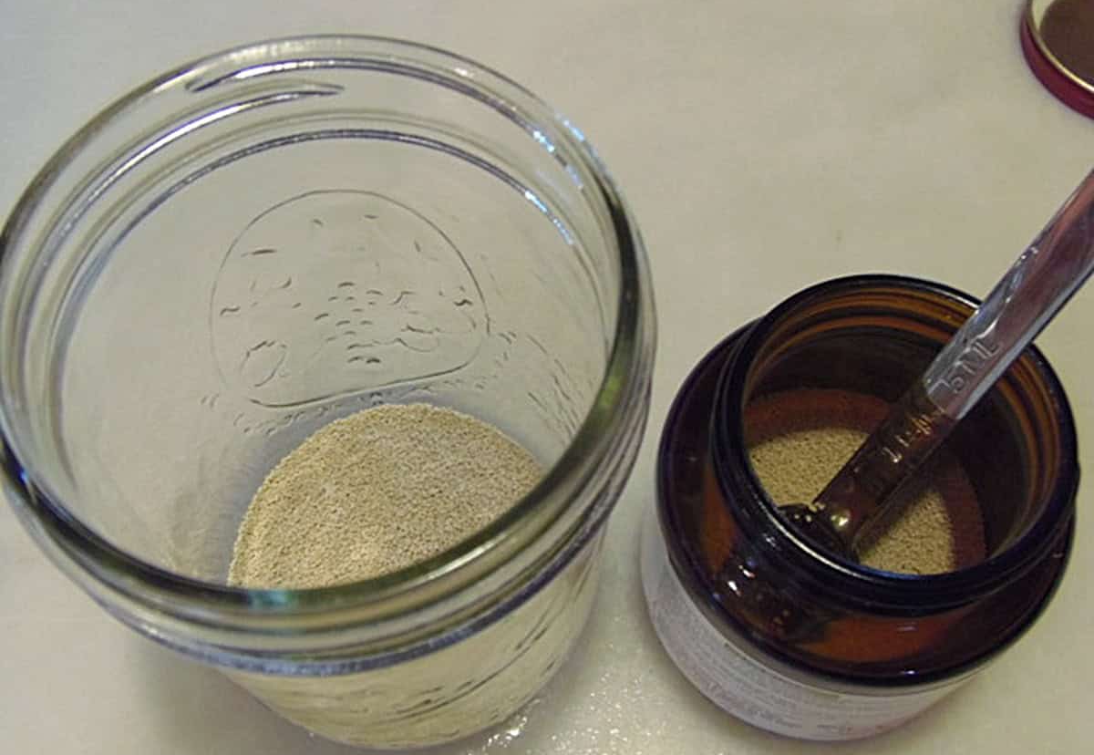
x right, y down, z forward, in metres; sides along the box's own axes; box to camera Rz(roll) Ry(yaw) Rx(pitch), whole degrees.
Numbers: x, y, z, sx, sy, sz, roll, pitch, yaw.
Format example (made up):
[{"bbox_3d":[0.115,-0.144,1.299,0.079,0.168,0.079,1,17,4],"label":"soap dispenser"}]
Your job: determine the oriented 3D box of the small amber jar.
[{"bbox_3d":[0.054,0.022,0.197,0.072,0.064,0.072,0,62,1],"label":"small amber jar"}]

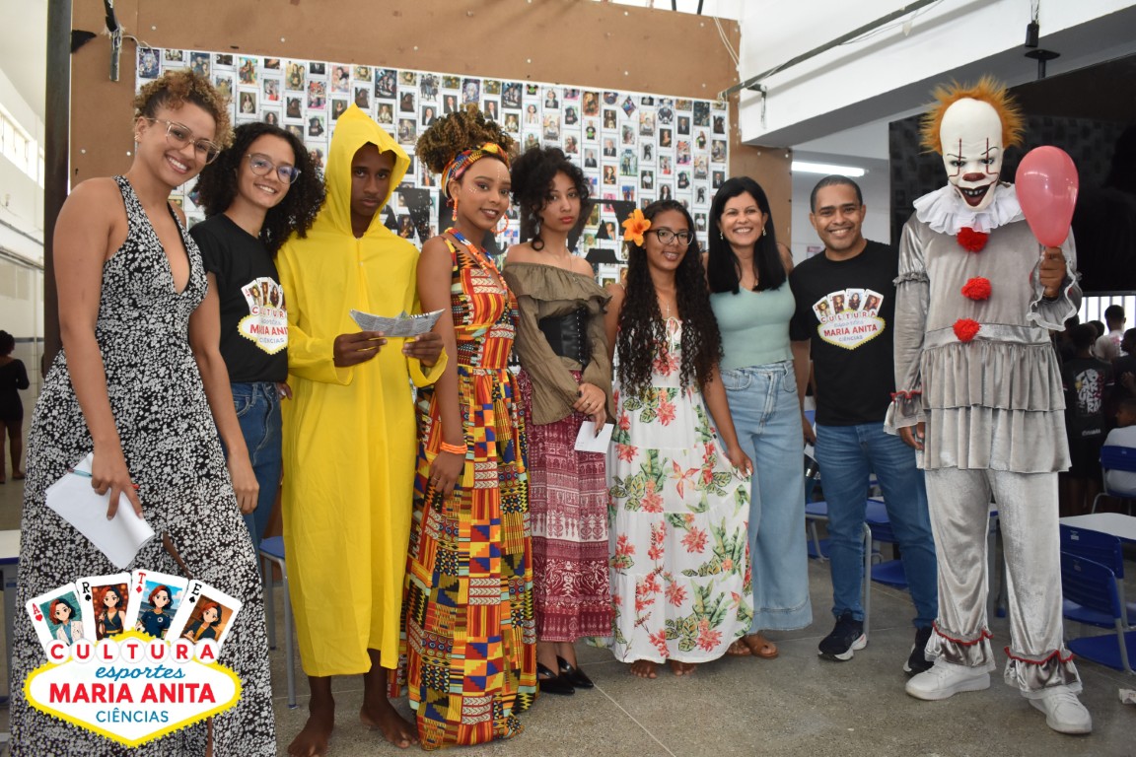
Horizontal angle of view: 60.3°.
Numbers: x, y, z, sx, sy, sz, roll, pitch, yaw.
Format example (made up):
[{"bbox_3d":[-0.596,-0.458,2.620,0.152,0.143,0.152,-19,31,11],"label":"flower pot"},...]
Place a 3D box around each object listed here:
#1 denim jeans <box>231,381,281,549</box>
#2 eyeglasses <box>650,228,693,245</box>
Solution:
[{"bbox_3d":[-0.929,0.483,2.832,0.360,0.970,0.270,-1,2,-34],"label":"denim jeans"},{"bbox_3d":[0.349,-0.476,3.280,0.140,0.050,0.140,0,1,-16],"label":"eyeglasses"}]

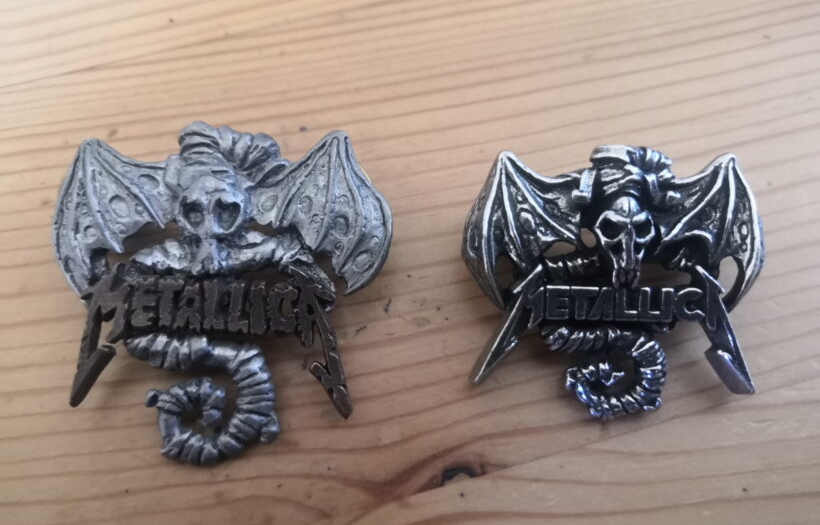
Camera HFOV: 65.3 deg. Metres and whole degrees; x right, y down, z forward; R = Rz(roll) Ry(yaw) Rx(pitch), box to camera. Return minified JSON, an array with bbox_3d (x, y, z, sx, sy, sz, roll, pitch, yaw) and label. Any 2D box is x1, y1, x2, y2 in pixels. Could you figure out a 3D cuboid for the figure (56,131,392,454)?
[{"bbox_3d":[-0.029,0.001,0.095,0.052,0.014,0.056,-1,62,-1],"label":"figure"}]

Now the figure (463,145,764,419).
[{"bbox_3d":[0.031,0.001,0.095,0.046,0.014,0.045,1,62,1],"label":"figure"}]

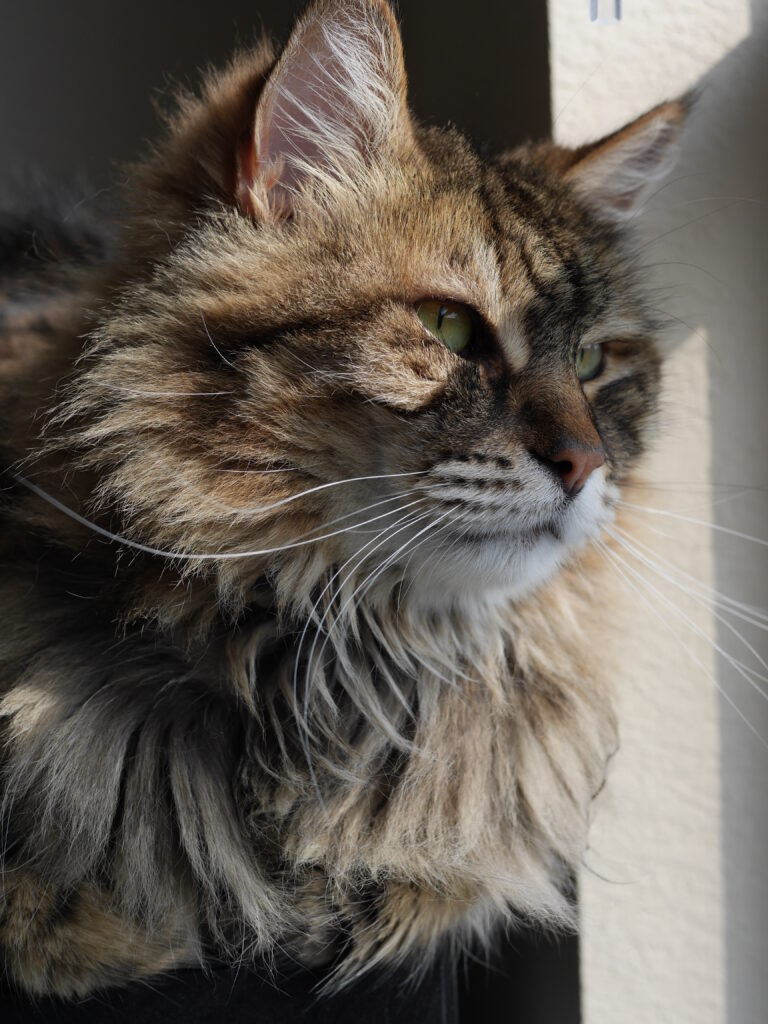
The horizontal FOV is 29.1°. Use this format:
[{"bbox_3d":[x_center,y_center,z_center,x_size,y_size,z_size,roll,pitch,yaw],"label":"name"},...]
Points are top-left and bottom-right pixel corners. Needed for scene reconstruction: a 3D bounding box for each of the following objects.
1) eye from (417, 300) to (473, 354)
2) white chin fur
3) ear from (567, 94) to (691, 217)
[{"bbox_3d":[0.015,-0.046,0.367,0.015,0.013,0.009,4,3,-32],"label":"eye"},{"bbox_3d":[0.031,0.007,0.362,0.048,0.033,0.034,3,4,-40],"label":"white chin fur"},{"bbox_3d":[0.072,-0.105,0.437,0.021,0.036,0.052,23,61,36],"label":"ear"}]

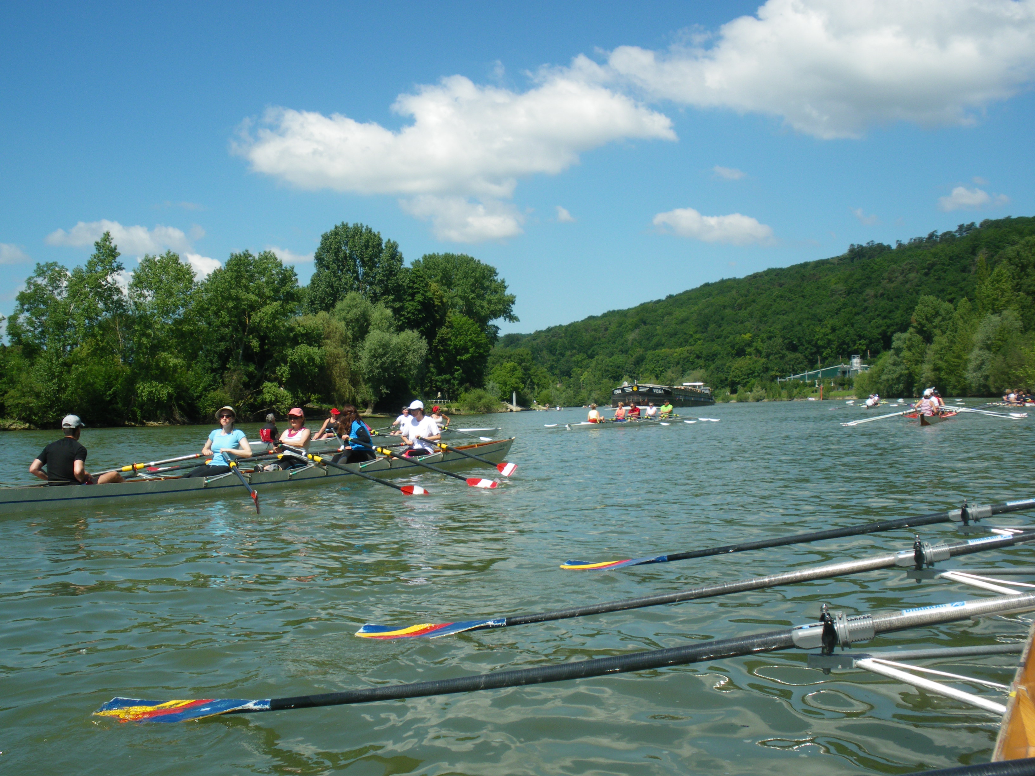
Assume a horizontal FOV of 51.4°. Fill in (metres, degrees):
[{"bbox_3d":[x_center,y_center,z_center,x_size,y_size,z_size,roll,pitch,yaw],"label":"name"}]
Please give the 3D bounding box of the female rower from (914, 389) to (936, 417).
[{"bbox_3d":[12.364,0.462,32.400,0.600,0.900,1.000,-2,-1,27],"label":"female rower"}]

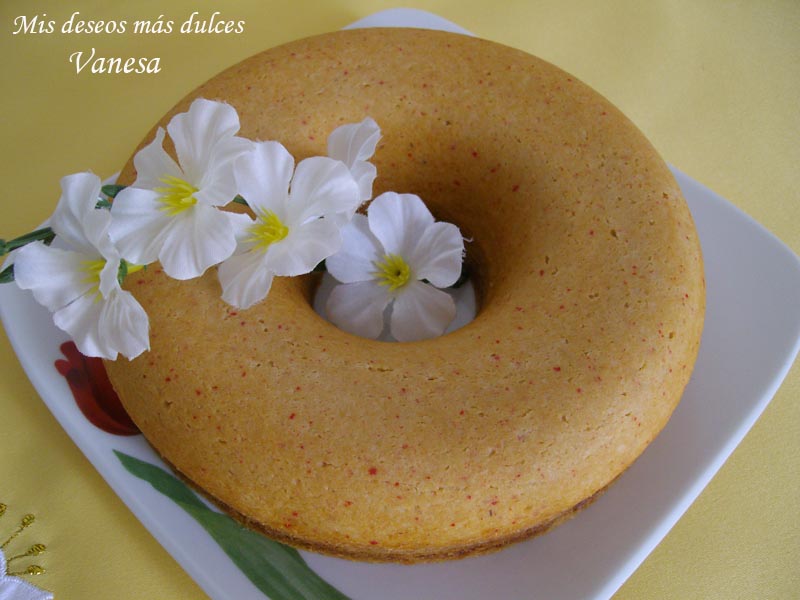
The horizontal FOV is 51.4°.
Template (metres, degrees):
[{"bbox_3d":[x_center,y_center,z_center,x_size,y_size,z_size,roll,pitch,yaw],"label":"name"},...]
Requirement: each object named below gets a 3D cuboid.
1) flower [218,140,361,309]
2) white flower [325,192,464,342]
[{"bbox_3d":[-0.038,-0.026,0.302,0.056,0.022,0.058,8,91,24],"label":"flower"},{"bbox_3d":[0.000,-0.012,0.334,0.055,0.022,0.057,3,84,16],"label":"white flower"}]

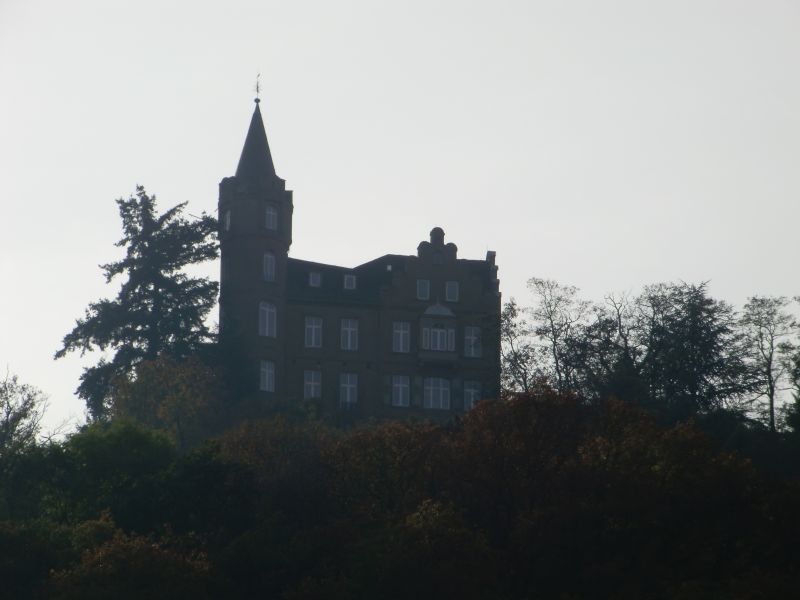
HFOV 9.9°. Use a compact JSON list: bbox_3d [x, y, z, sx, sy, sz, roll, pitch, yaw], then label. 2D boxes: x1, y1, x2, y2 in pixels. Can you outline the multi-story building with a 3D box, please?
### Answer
[{"bbox_3d":[-4.052,-1.533,345.683,21.750,24.200,12.500,3,-10,-20],"label":"multi-story building"}]

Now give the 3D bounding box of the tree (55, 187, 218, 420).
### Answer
[{"bbox_3d":[-19.674,0.602,347.436,12.500,18.357,12.000,0,-9,0],"label":"tree"}]

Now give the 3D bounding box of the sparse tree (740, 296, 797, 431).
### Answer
[{"bbox_3d":[27.403,4.834,342.795,4.300,10.164,4.200,0,-9,0],"label":"sparse tree"}]

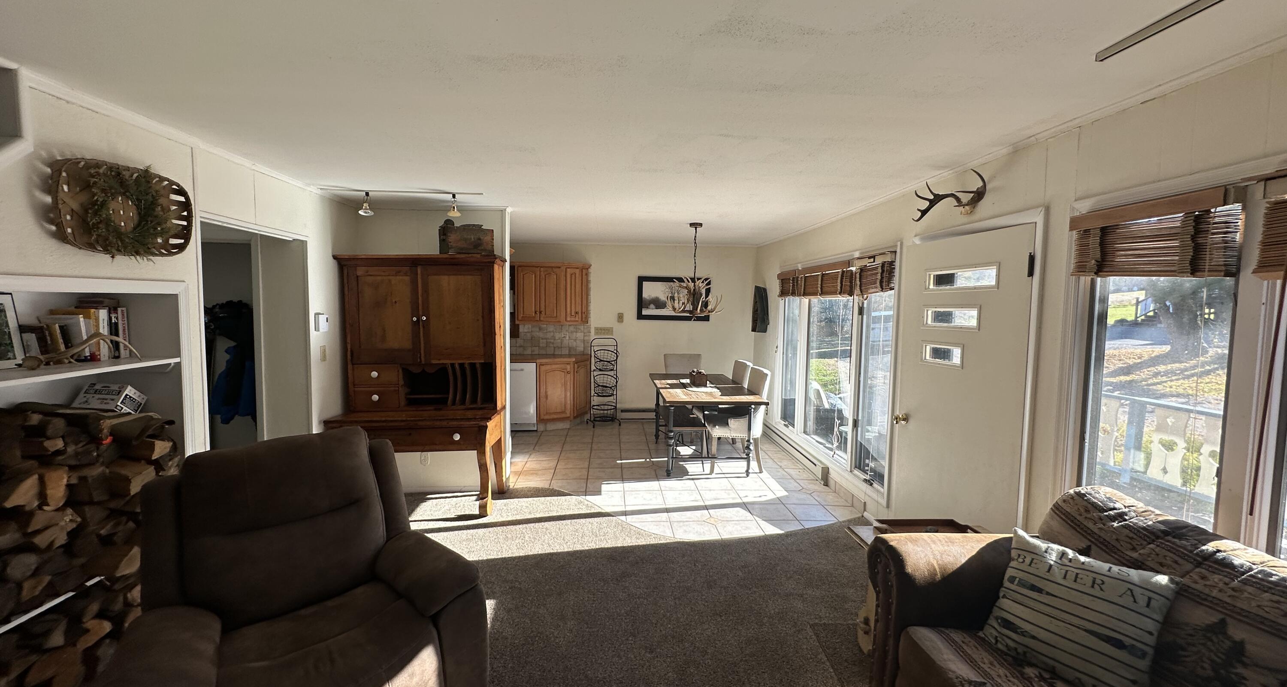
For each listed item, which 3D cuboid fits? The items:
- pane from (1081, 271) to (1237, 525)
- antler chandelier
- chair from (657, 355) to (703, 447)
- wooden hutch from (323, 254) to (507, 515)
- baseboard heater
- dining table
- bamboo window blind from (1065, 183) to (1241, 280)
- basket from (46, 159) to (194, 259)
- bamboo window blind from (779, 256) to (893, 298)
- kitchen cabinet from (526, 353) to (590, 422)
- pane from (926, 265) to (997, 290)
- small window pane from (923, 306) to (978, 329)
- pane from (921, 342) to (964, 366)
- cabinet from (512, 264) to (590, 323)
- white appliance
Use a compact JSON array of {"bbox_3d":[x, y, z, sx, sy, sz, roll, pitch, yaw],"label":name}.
[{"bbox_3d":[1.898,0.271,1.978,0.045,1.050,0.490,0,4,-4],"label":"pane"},{"bbox_3d":[0.512,-0.714,5.170,0.571,0.939,0.571,0,4,-4],"label":"antler chandelier"},{"bbox_3d":[0.494,0.648,6.440,0.500,0.980,0.620,0,4,-4],"label":"chair"},{"bbox_3d":[-1.730,0.310,4.061,1.182,1.939,0.525,0,4,-4],"label":"wooden hutch"},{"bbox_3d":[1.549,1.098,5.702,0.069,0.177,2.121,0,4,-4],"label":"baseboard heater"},{"bbox_3d":[0.583,0.827,5.484,0.900,0.766,1.790,0,4,-4],"label":"dining table"},{"bbox_3d":[1.809,-0.368,1.897,0.086,0.288,0.596,0,4,-4],"label":"bamboo window blind"},{"bbox_3d":[-2.172,-0.548,2.170,0.136,0.353,0.616,0,4,-4],"label":"basket"},{"bbox_3d":[1.663,-0.580,4.894,0.085,0.280,2.440,0,4,-4],"label":"bamboo window blind"},{"bbox_3d":[-1.022,0.609,6.814,0.697,0.879,0.626,0,4,-15],"label":"kitchen cabinet"},{"bbox_3d":[1.778,-0.365,2.923,0.035,0.107,0.536,0,4,-8],"label":"pane"},{"bbox_3d":[1.768,-0.148,2.992,0.035,0.112,0.424,0,4,-8],"label":"small window pane"},{"bbox_3d":[1.718,0.063,2.994,0.045,0.129,0.318,0,4,-10],"label":"pane"},{"bbox_3d":[-1.180,-0.662,6.860,0.960,0.780,0.340,0,4,-4],"label":"cabinet"},{"bbox_3d":[-1.639,0.651,6.724,0.606,0.884,0.606,0,4,-4],"label":"white appliance"}]

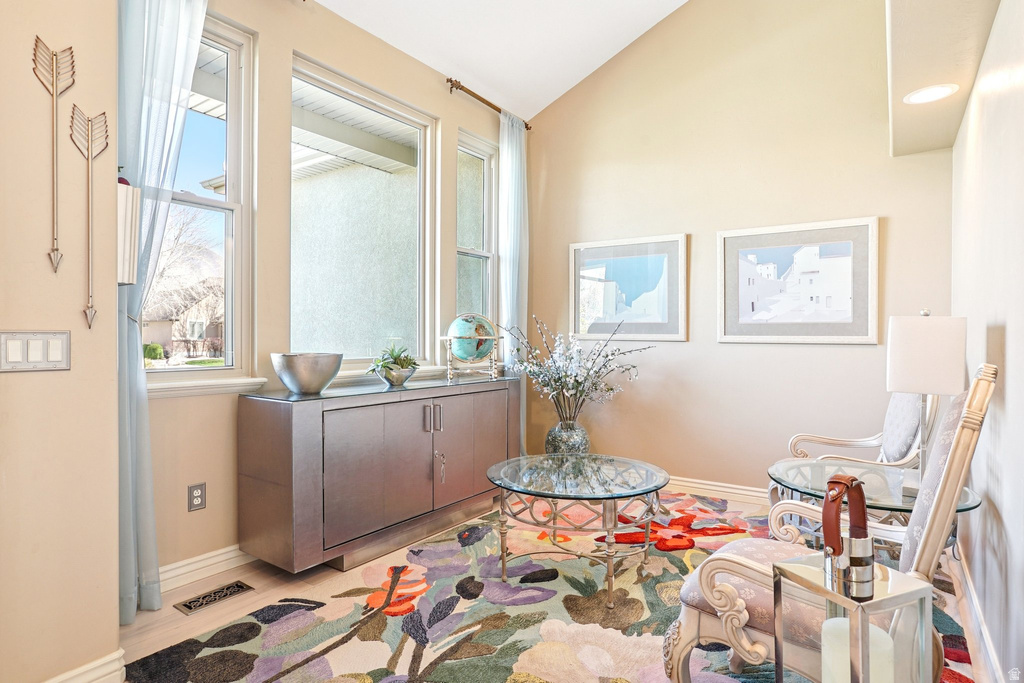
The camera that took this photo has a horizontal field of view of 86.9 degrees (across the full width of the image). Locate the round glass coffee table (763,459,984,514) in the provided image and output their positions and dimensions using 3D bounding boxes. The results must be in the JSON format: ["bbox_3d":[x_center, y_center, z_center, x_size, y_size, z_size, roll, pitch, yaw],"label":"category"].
[{"bbox_3d":[1.582,0.881,2.427,0.805,0.498,0.805,1,1,37],"label":"round glass coffee table"}]

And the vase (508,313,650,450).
[{"bbox_3d":[0.473,0.469,3.982,0.943,1.306,0.759,0,1,32],"label":"vase"}]

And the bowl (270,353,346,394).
[{"bbox_3d":[-1.061,0.167,2.797,0.378,0.205,0.378,0,0,0],"label":"bowl"}]

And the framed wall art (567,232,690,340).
[{"bbox_3d":[0.890,-0.402,4.255,0.958,0.796,0.030,0,1,32],"label":"framed wall art"}]

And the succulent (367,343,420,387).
[{"bbox_3d":[-0.711,0.138,3.285,0.270,0.258,0.293,1,1,36],"label":"succulent"}]

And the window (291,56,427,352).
[{"bbox_3d":[-0.905,-0.708,3.405,0.090,1.667,1.081,1,1,37],"label":"window"}]

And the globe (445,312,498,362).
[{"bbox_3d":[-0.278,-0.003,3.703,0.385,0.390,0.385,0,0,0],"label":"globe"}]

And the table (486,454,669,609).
[{"bbox_3d":[0.318,0.881,2.652,0.876,0.484,0.876,0,0,0],"label":"table"}]

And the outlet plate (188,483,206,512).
[{"bbox_3d":[-1.483,0.734,2.549,0.008,0.122,0.080,1,1,37],"label":"outlet plate"}]

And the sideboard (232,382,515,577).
[{"bbox_3d":[-0.653,0.695,3.246,0.481,0.856,1.725,1,1,36],"label":"sideboard"}]

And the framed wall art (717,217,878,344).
[{"bbox_3d":[1.885,-0.381,3.629,0.953,0.795,0.030,0,1,32],"label":"framed wall art"}]

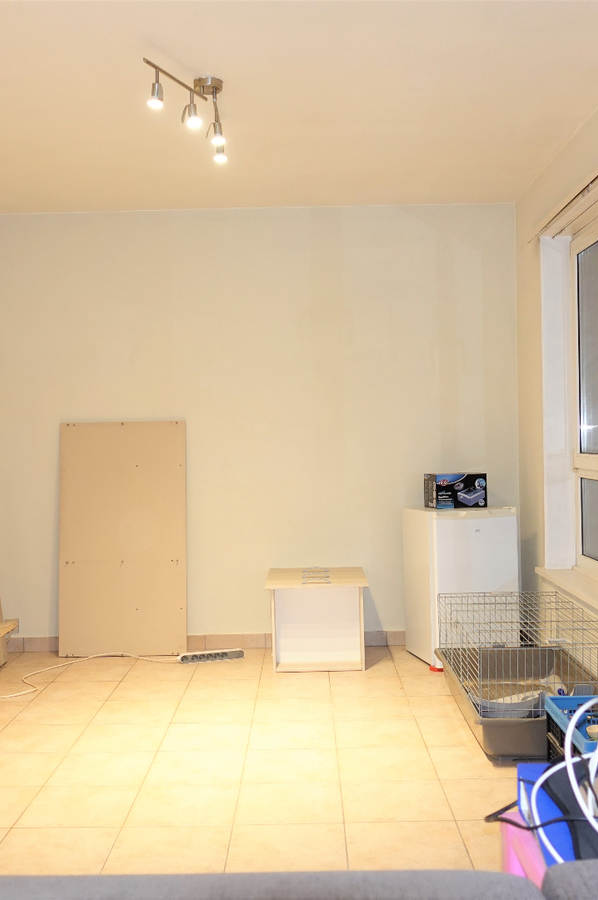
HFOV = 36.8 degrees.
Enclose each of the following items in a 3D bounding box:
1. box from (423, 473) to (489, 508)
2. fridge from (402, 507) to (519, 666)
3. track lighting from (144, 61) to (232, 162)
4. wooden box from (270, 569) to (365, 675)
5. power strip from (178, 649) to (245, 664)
[{"bbox_3d":[0.850,0.220,4.891,0.291,0.181,0.166,-1,1,-15],"label":"box"},{"bbox_3d":[0.876,0.728,4.870,0.466,0.814,0.432,-1,1,-15],"label":"fridge"},{"bbox_3d":[-0.395,-1.268,3.345,0.157,0.218,0.780,-1,1,15],"label":"track lighting"},{"bbox_3d":[0.104,0.916,4.929,0.538,0.468,0.546,-1,1,0],"label":"wooden box"},{"bbox_3d":[-0.478,1.134,4.974,0.353,0.055,0.043,-1,1,-16],"label":"power strip"}]

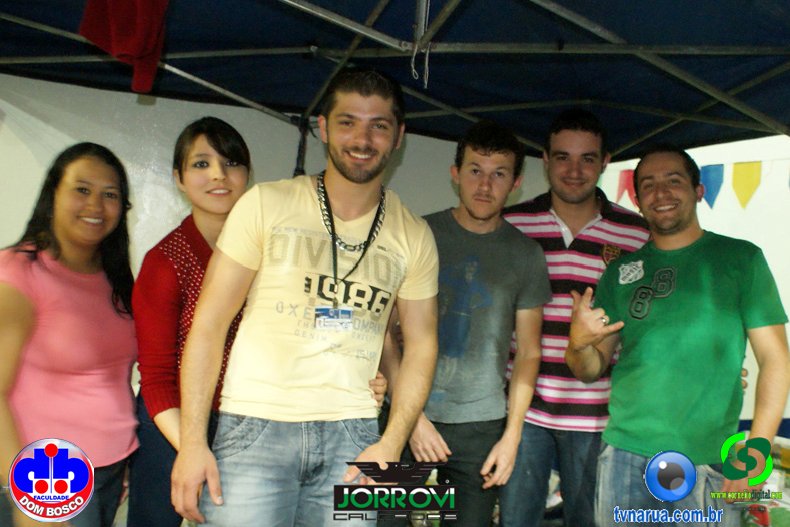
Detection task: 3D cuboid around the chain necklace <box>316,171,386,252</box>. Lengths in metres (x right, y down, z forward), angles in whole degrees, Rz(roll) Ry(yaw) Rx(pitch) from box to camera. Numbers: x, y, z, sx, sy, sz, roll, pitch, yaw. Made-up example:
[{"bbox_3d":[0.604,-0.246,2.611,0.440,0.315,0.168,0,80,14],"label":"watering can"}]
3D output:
[{"bbox_3d":[-0.097,-0.125,1.320,0.157,0.192,0.140,4,-3,-5],"label":"chain necklace"}]

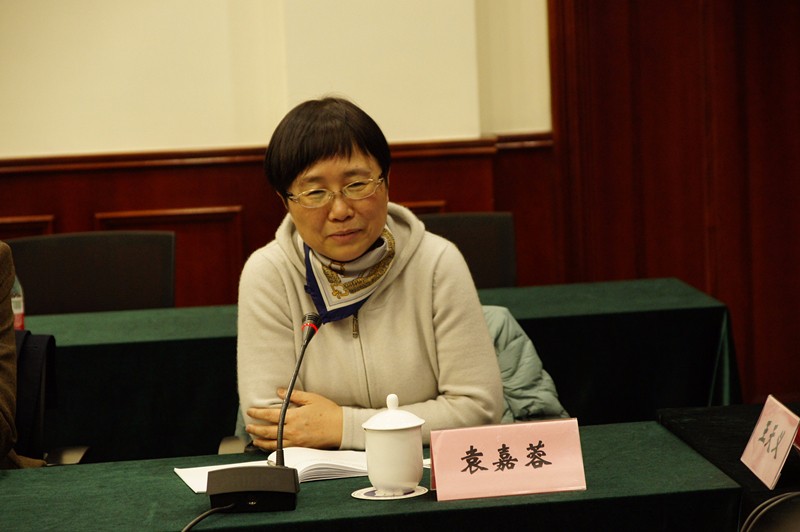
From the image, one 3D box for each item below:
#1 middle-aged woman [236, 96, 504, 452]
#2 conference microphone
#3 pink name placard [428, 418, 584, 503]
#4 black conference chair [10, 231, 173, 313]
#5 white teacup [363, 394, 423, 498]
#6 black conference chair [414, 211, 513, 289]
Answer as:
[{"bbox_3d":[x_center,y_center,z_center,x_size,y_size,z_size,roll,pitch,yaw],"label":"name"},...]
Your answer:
[{"bbox_3d":[-0.053,0.371,3.856,0.450,1.260,0.680,-3,7,-11],"label":"middle-aged woman"},{"bbox_3d":[-0.180,0.194,3.327,0.160,0.242,0.190,-3,7,-11],"label":"conference microphone"},{"bbox_3d":[0.143,0.257,3.342,0.200,0.090,0.074,-3,7,-11],"label":"pink name placard"},{"bbox_3d":[-0.663,0.390,5.530,0.540,0.900,0.580,-3,7,-11],"label":"black conference chair"},{"bbox_3d":[-0.011,0.239,3.347,0.086,0.138,0.086,-2,7,0],"label":"white teacup"},{"bbox_3d":[0.141,0.344,5.686,0.540,0.900,0.580,-3,7,-11],"label":"black conference chair"}]

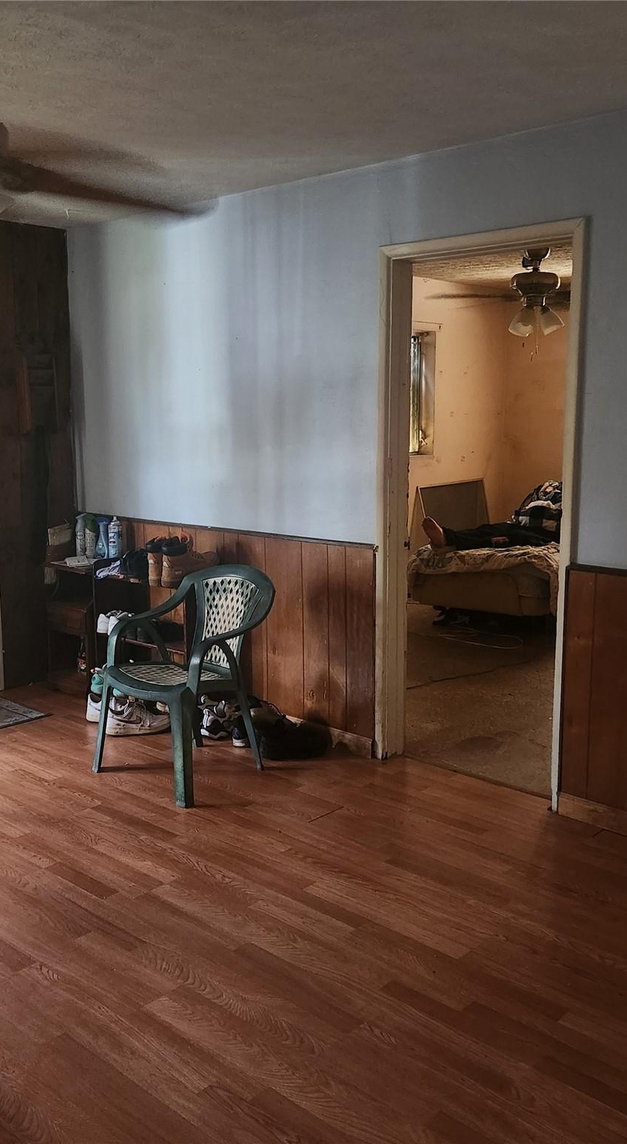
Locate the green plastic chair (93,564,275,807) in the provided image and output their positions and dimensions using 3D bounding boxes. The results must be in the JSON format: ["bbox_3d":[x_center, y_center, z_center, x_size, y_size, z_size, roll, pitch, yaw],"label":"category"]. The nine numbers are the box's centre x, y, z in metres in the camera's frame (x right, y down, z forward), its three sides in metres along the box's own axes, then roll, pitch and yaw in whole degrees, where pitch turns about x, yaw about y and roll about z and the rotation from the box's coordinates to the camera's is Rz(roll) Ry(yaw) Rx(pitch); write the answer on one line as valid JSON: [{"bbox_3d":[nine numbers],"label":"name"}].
[{"bbox_3d":[-0.514,0.414,4.162,0.590,0.848,0.580,9,13,43],"label":"green plastic chair"}]

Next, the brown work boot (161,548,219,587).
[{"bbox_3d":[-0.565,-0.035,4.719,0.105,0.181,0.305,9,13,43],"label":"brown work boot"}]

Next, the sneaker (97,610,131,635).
[{"bbox_3d":[-0.945,0.231,5.124,0.105,0.120,0.290,9,13,43],"label":"sneaker"}]

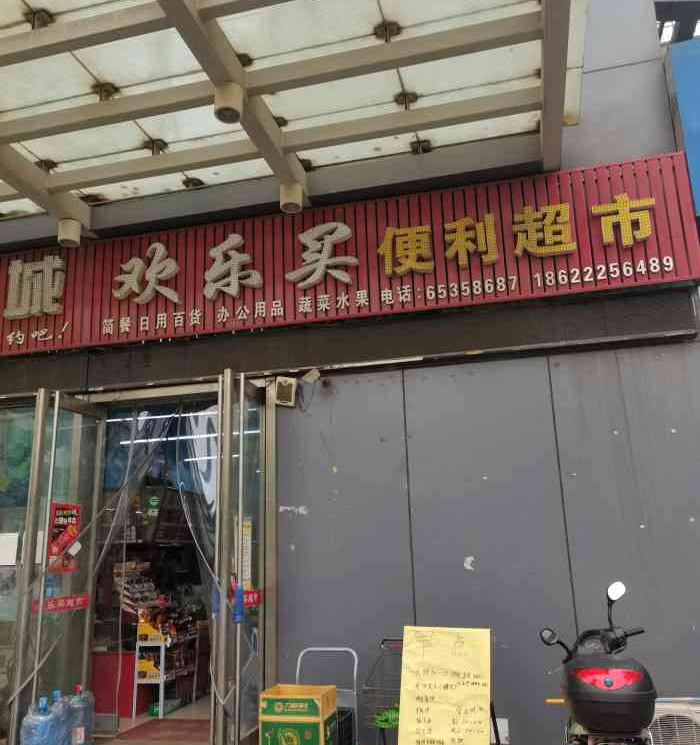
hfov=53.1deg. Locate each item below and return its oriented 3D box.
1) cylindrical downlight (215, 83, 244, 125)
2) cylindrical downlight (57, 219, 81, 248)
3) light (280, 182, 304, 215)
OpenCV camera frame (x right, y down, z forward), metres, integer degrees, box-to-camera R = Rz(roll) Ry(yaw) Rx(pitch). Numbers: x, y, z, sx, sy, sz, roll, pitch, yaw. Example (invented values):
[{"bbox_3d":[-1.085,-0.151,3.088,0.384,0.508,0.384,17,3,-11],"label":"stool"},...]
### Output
[{"bbox_3d":[-0.847,-1.887,4.923,0.195,0.190,0.195,-2,-15,0],"label":"cylindrical downlight"},{"bbox_3d":[-2.671,-1.321,6.674,0.190,0.195,0.190,-2,-15,0],"label":"cylindrical downlight"},{"bbox_3d":[-0.510,-1.528,6.179,0.195,0.185,0.195,-2,-15,0],"label":"light"}]

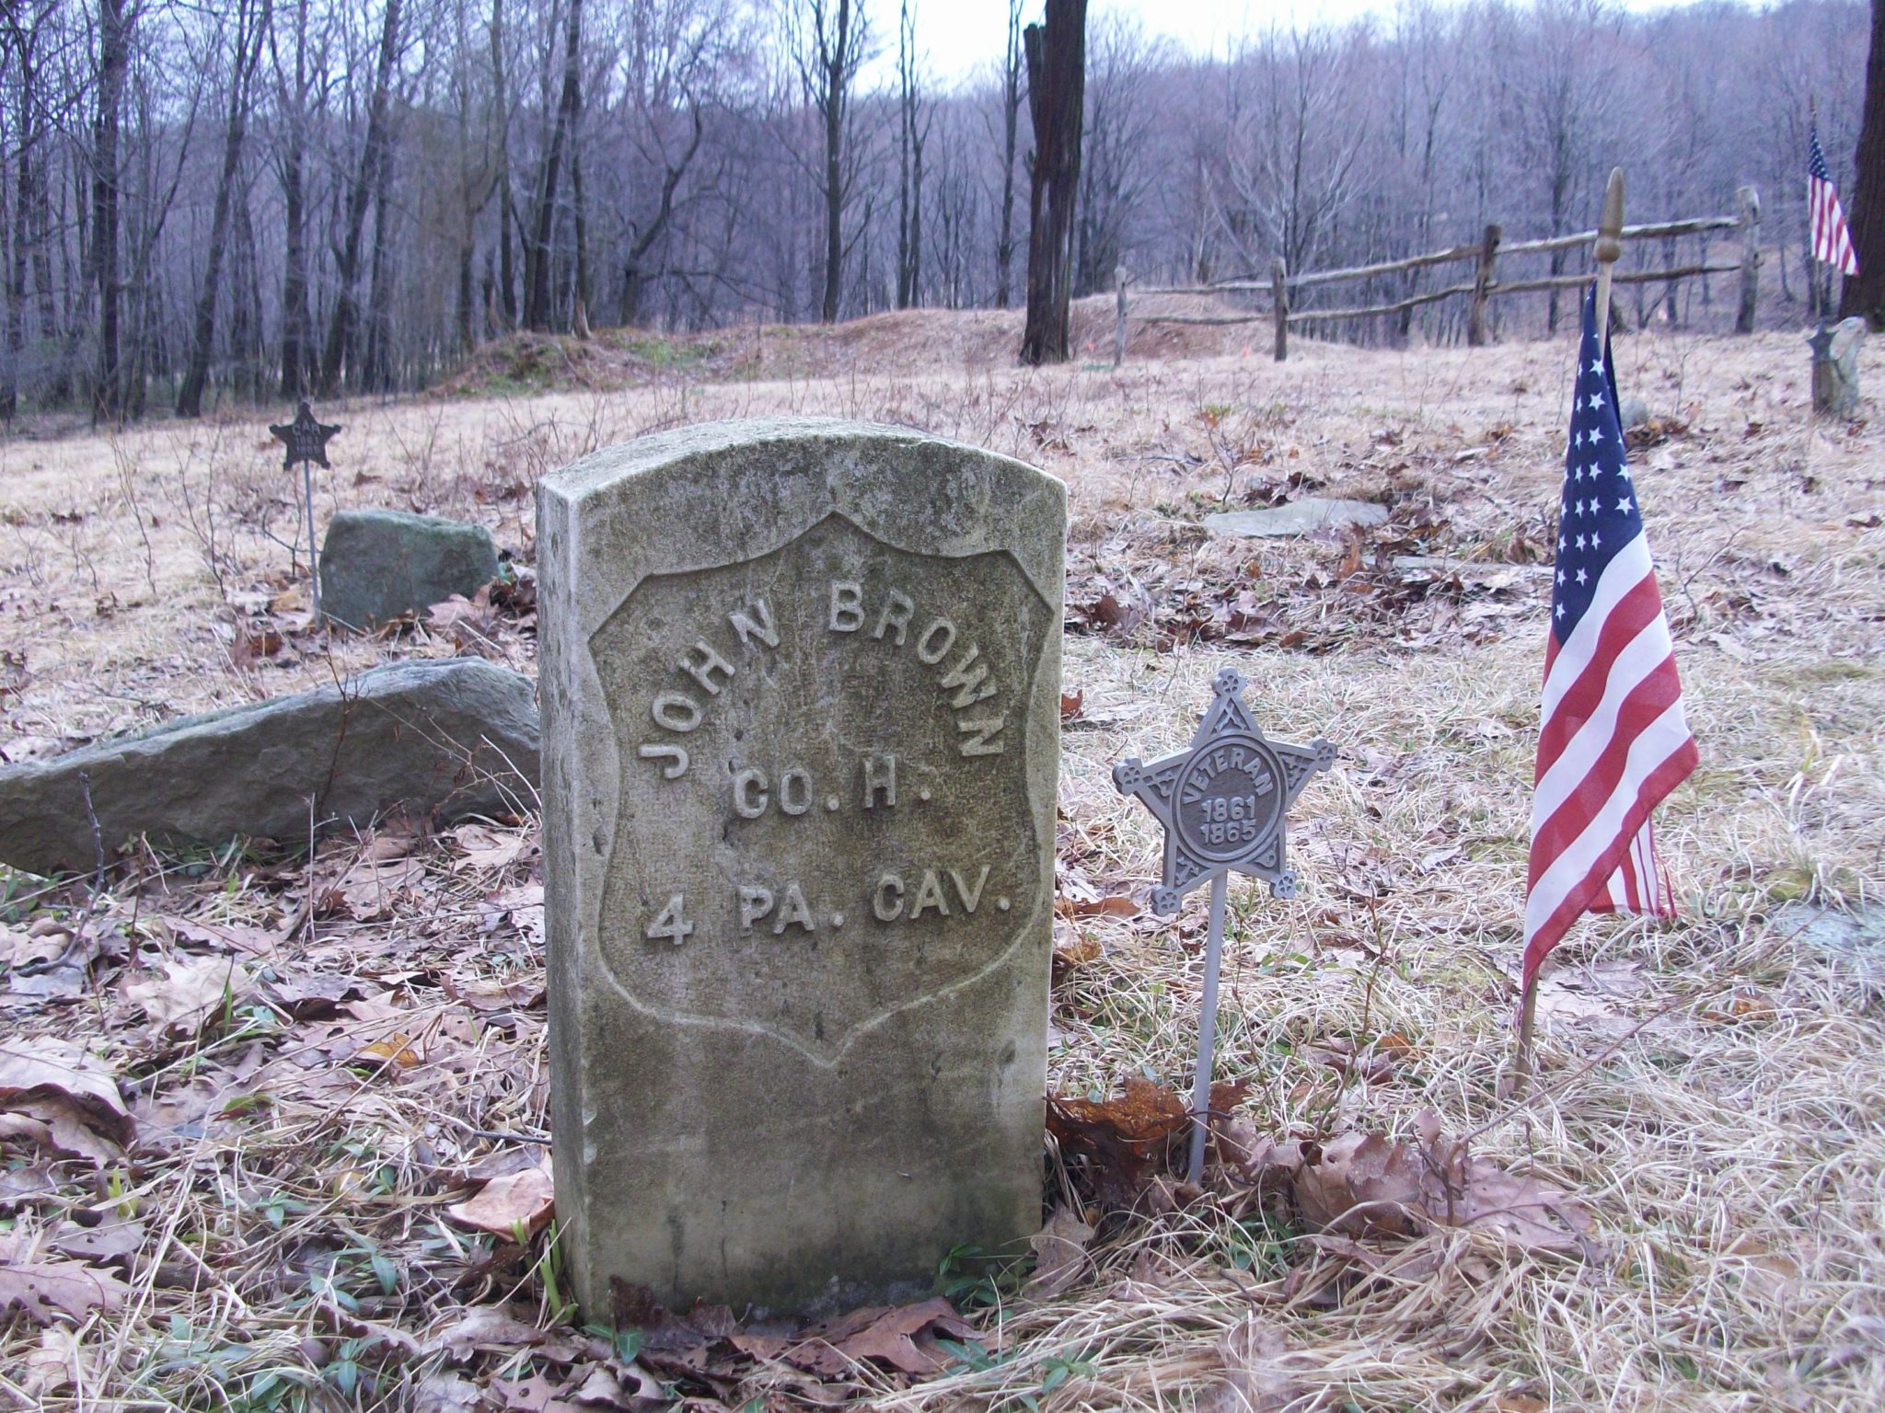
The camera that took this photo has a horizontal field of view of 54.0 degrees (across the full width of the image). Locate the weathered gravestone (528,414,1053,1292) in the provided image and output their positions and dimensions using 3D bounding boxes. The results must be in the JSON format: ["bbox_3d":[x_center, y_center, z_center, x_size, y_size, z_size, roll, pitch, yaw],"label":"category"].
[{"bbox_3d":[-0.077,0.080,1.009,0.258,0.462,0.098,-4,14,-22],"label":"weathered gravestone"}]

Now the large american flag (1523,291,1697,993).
[{"bbox_3d":[0.431,-0.043,1.190,0.108,0.445,0.080,4,13,14],"label":"large american flag"}]

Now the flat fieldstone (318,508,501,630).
[{"bbox_3d":[-0.887,-0.228,3.080,0.280,0.187,0.095,-4,14,-19],"label":"flat fieldstone"}]

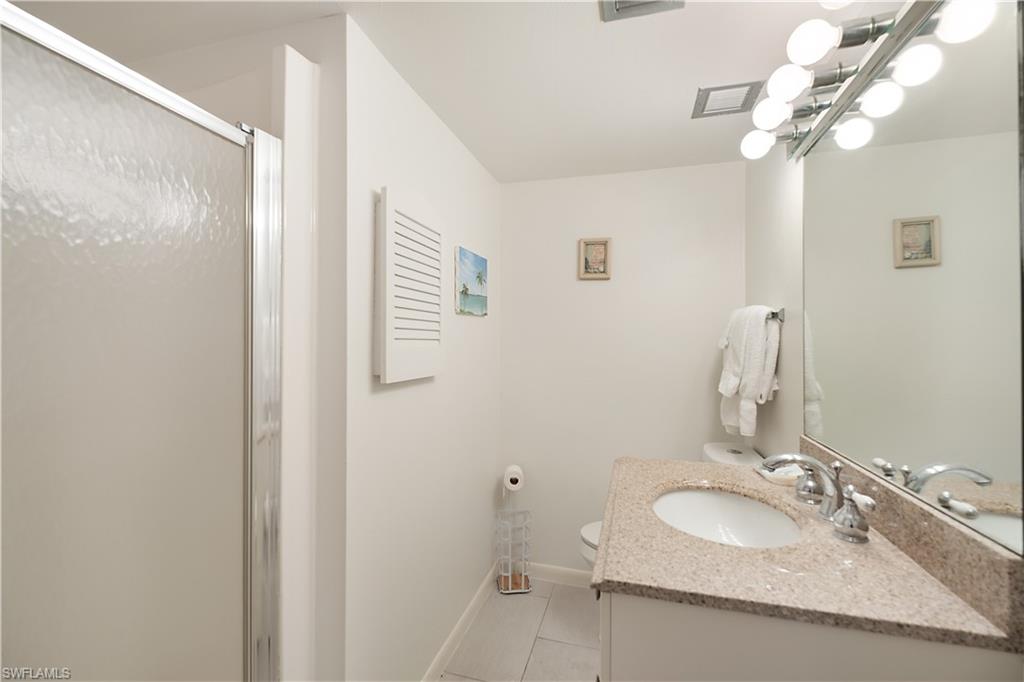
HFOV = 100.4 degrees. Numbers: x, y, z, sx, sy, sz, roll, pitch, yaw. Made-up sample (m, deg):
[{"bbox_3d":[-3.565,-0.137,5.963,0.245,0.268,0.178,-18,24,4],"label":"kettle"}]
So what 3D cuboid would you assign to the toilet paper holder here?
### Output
[{"bbox_3d":[0.007,1.086,2.253,0.155,0.400,0.135,0,0,-10],"label":"toilet paper holder"}]

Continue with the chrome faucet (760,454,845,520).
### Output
[{"bbox_3d":[0.662,0.327,0.970,0.165,0.134,0.055,0,0,16],"label":"chrome faucet"}]

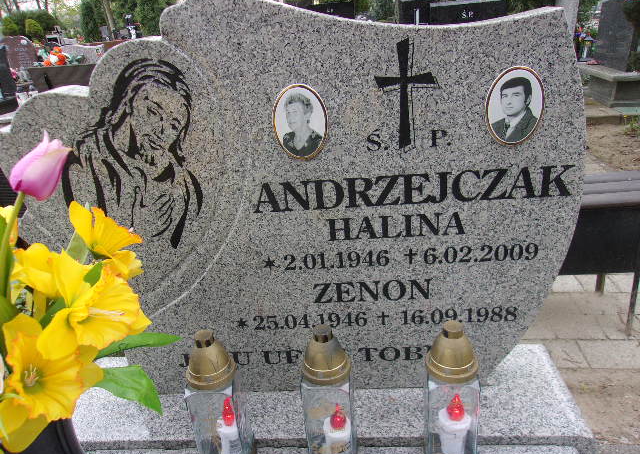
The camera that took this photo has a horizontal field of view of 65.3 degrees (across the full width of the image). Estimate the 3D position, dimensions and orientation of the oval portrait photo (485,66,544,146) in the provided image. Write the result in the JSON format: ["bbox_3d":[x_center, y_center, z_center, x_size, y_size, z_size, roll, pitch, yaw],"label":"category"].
[{"bbox_3d":[0.364,-0.222,0.927,0.107,0.145,0.012,-3,19,6],"label":"oval portrait photo"}]

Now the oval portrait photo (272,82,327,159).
[{"bbox_3d":[-0.037,-0.201,0.971,0.108,0.146,0.012,-3,19,6],"label":"oval portrait photo"}]

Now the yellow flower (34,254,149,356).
[{"bbox_3d":[-0.263,0.091,0.580,0.105,0.110,0.080,-20,15,-38],"label":"yellow flower"}]

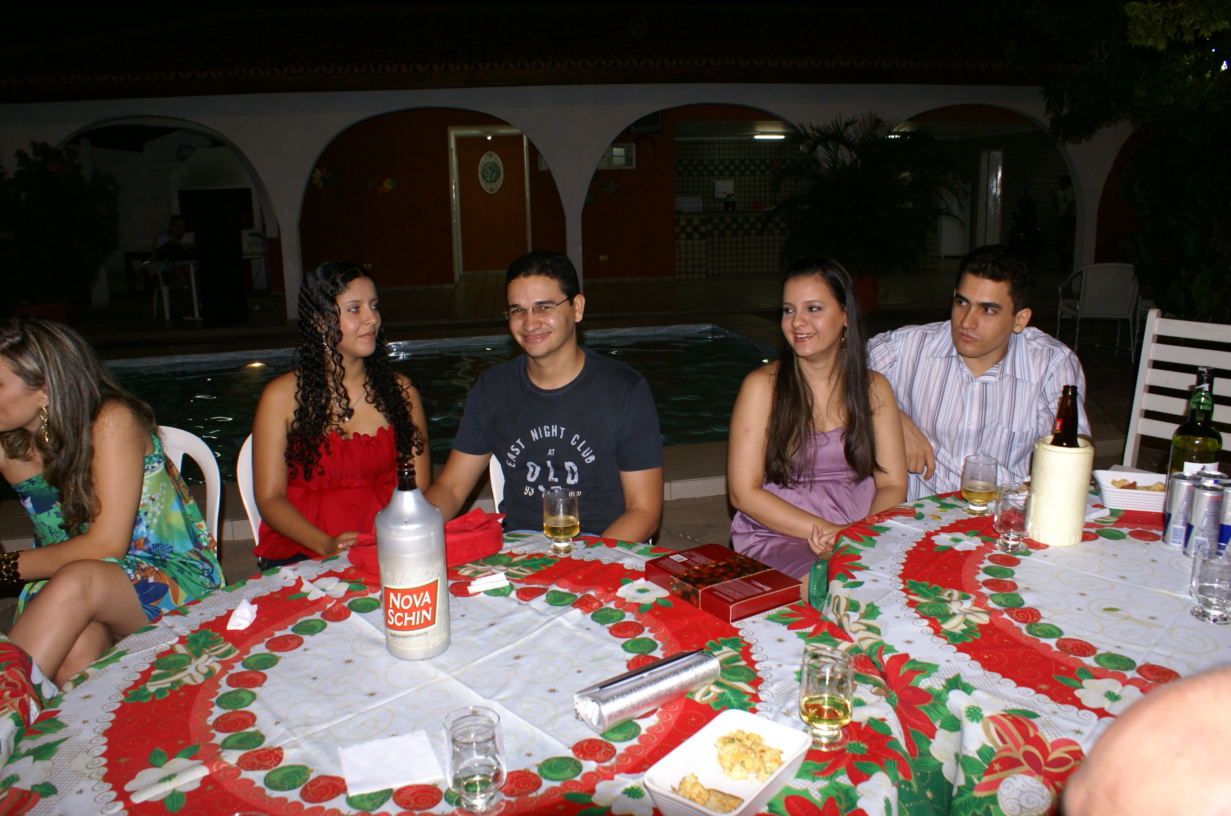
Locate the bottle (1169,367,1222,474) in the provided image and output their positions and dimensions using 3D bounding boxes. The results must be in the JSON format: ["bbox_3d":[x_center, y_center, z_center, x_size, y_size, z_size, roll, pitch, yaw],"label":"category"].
[{"bbox_3d":[1.187,0.069,1.893,0.089,0.308,0.089,7,15,31],"label":"bottle"}]

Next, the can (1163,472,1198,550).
[{"bbox_3d":[1.048,0.191,1.714,0.053,0.135,0.053,7,15,32],"label":"can"}]

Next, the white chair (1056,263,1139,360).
[{"bbox_3d":[4.208,-0.846,8.135,0.530,0.840,0.580,0,12,6],"label":"white chair"}]

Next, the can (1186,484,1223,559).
[{"bbox_3d":[1.056,0.202,1.664,0.053,0.135,0.053,7,15,33],"label":"can"}]

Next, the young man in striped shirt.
[{"bbox_3d":[0.785,0.286,2.107,0.570,1.290,0.780,3,13,16],"label":"young man in striped shirt"}]

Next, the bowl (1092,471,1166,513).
[{"bbox_3d":[1.135,0.186,1.986,0.185,0.052,0.122,3,14,16],"label":"bowl"}]

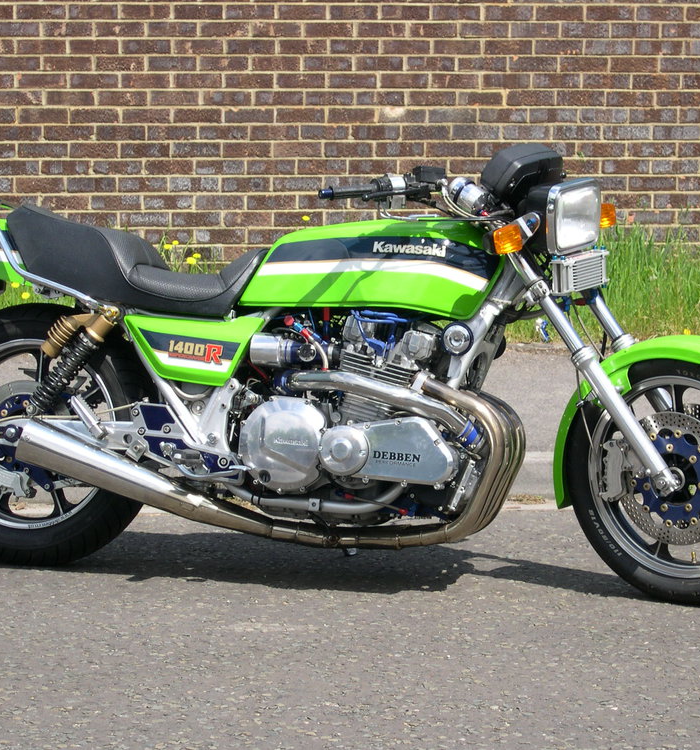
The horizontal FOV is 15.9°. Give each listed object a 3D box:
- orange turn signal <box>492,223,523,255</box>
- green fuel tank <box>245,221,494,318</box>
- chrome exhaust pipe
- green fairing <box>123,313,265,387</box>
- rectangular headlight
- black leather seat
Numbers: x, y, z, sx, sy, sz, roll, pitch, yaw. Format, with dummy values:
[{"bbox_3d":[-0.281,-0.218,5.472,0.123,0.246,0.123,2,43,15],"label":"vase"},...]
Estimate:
[{"bbox_3d":[0.366,-0.319,5.948,0.053,0.068,0.080,4,11,36],"label":"orange turn signal"},{"bbox_3d":[0.068,-0.260,6.273,0.665,0.256,0.310,2,-4,16],"label":"green fuel tank"},{"bbox_3d":[-0.198,0.217,6.272,1.230,0.420,0.450,2,-4,16],"label":"chrome exhaust pipe"},{"bbox_3d":[-0.390,-0.060,6.249,0.377,0.177,0.080,2,-4,16],"label":"green fairing"},{"bbox_3d":[0.518,-0.385,6.100,0.098,0.161,0.206,4,11,36],"label":"rectangular headlight"},{"bbox_3d":[-0.528,-0.287,6.442,0.705,0.288,0.270,2,-4,16],"label":"black leather seat"}]

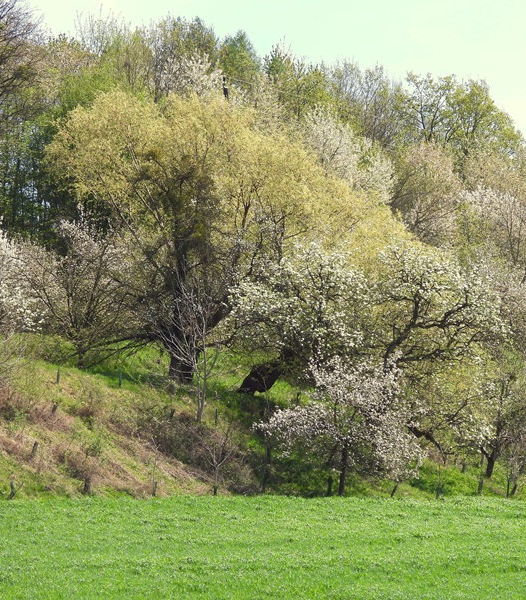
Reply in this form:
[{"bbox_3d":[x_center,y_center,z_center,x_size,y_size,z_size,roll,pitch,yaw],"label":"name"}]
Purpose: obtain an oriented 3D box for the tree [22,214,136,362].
[{"bbox_3d":[-8.745,-0.434,206.000,5.975,7.372,5.676,0,-2,0],"label":"tree"}]

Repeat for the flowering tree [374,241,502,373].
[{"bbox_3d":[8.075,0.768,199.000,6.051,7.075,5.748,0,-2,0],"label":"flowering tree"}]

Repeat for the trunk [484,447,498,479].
[{"bbox_3d":[10.482,7.510,197.000,0.645,1.521,0.548,0,-2,0],"label":"trunk"}]

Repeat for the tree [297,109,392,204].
[{"bbox_3d":[4.251,-7.043,219.000,4.969,5.737,4.720,0,-2,0],"label":"tree"}]

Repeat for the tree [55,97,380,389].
[{"bbox_3d":[-2.278,-2.973,205.000,16.302,14.145,13.857,0,-2,0],"label":"tree"}]

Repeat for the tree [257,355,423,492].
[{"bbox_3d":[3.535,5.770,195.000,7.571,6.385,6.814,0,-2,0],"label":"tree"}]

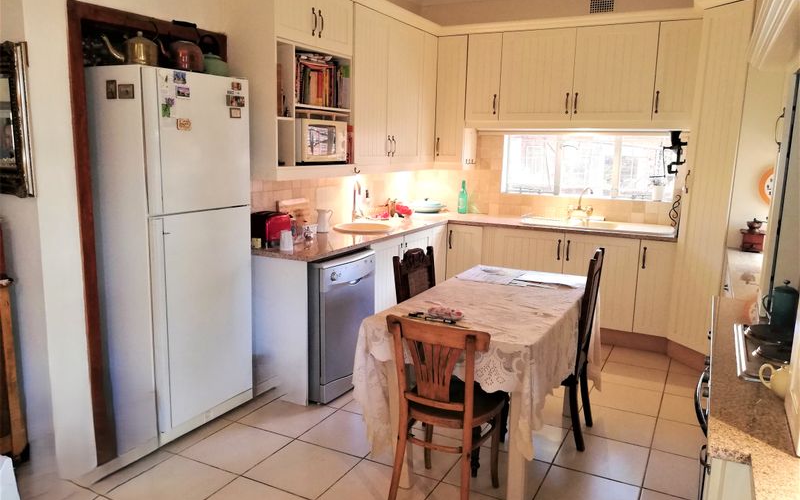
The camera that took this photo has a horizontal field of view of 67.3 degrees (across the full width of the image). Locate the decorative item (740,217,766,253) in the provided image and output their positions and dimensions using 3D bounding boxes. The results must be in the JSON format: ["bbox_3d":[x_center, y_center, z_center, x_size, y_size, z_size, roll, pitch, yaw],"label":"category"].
[{"bbox_3d":[2.308,-0.101,3.923,0.130,0.232,0.126,6,11,27],"label":"decorative item"}]

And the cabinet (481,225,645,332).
[{"bbox_3d":[1.381,0.197,5.100,1.260,0.755,0.580,6,11,27],"label":"cabinet"}]

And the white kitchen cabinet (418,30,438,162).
[{"bbox_3d":[0.091,-1.322,5.291,0.370,1.076,0.290,6,11,27],"label":"white kitchen cabinet"}]

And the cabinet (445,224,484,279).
[{"bbox_3d":[0.654,0.133,5.295,0.322,0.733,0.541,6,11,27],"label":"cabinet"}]

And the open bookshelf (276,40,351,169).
[{"bbox_3d":[-0.647,-0.875,3.729,0.342,0.696,0.790,6,11,27],"label":"open bookshelf"}]

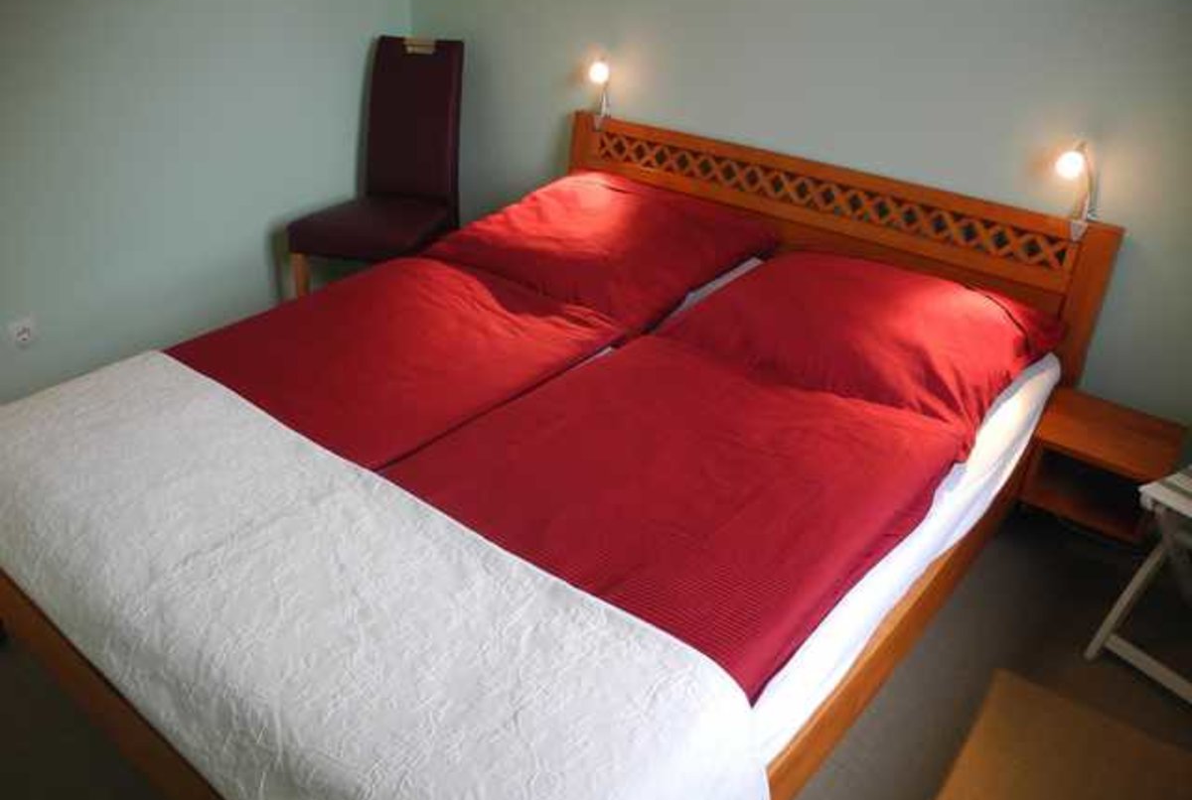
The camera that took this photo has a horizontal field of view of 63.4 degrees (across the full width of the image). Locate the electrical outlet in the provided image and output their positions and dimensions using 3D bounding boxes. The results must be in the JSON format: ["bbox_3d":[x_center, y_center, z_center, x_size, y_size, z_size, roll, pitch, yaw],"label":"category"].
[{"bbox_3d":[-1.736,-0.199,2.917,0.015,0.080,0.080,24,38,34],"label":"electrical outlet"}]

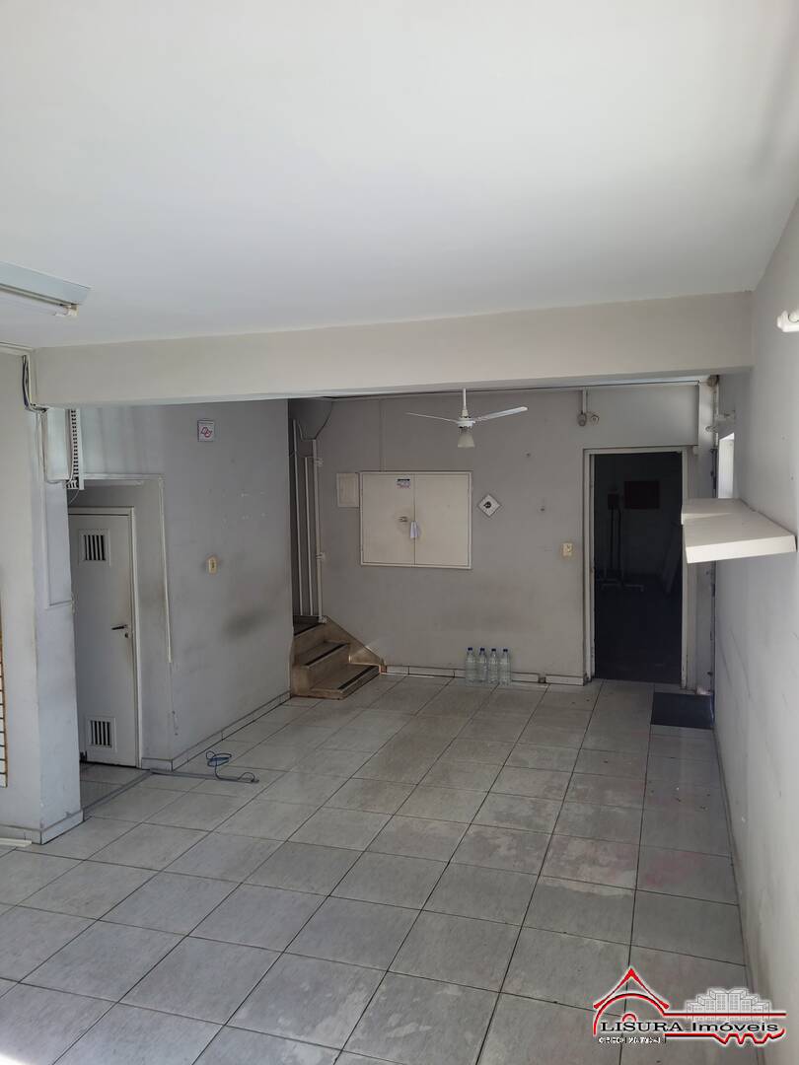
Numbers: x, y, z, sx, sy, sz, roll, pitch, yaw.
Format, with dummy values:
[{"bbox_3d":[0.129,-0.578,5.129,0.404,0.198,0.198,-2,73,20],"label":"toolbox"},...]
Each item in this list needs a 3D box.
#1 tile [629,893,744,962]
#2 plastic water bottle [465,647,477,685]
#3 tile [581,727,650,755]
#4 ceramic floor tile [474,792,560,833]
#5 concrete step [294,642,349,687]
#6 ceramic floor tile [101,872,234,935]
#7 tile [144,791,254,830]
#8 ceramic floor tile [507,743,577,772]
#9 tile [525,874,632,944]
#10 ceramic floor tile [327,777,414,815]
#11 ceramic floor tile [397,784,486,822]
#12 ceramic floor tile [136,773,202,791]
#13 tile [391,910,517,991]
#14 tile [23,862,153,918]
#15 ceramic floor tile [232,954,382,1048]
[{"bbox_3d":[1.232,1.666,3.414,0.430,0.010,0.450,0,4,19],"label":"tile"},{"bbox_3d":[0.661,1.237,7.387,0.094,0.335,0.094,0,4,19],"label":"plastic water bottle"},{"bbox_3d":[1.537,1.478,5.647,0.445,0.010,0.445,0,4,19],"label":"tile"},{"bbox_3d":[0.674,1.587,4.521,0.445,0.010,0.445,0,4,19],"label":"ceramic floor tile"},{"bbox_3d":[-0.770,1.220,7.437,0.282,0.203,0.912,0,4,19],"label":"concrete step"},{"bbox_3d":[-1.038,1.705,3.691,0.447,0.010,0.447,0,4,19],"label":"ceramic floor tile"},{"bbox_3d":[-1.181,1.647,4.721,0.450,0.010,0.450,0,4,19],"label":"tile"},{"bbox_3d":[0.979,1.534,5.434,0.450,0.010,0.450,0,4,19],"label":"ceramic floor tile"},{"bbox_3d":[0.811,1.669,3.554,0.450,0.010,0.450,0,4,19],"label":"tile"},{"bbox_3d":[-0.177,1.593,4.813,0.445,0.010,0.445,0,4,19],"label":"ceramic floor tile"},{"bbox_3d":[0.250,1.592,4.671,0.447,0.010,0.447,0,4,19],"label":"ceramic floor tile"},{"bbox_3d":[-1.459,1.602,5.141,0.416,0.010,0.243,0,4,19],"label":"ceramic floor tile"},{"bbox_3d":[0.238,1.705,3.273,0.450,0.010,0.450,0,4,19],"label":"tile"},{"bbox_3d":[-1.465,1.705,3.833,0.445,0.010,0.445,0,4,19],"label":"tile"},{"bbox_3d":[-0.333,1.735,2.974,0.447,0.010,0.447,0,4,19],"label":"ceramic floor tile"}]

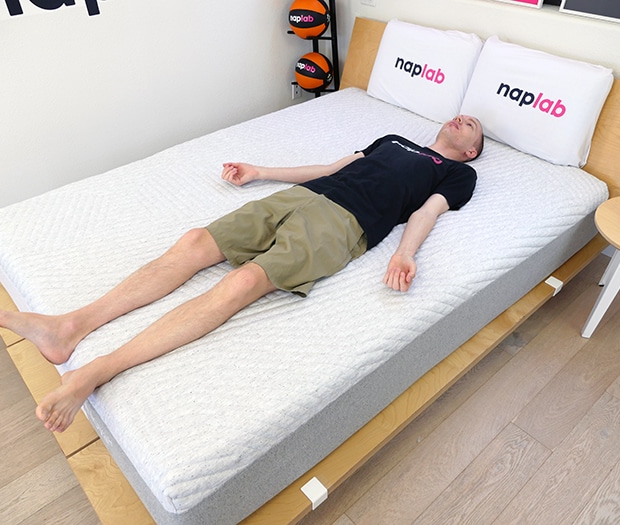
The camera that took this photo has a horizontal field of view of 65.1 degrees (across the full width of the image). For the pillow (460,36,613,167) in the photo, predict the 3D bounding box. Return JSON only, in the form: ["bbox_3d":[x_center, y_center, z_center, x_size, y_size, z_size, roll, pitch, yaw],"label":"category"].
[{"bbox_3d":[0.999,-0.711,2.155,0.140,0.415,0.575,-15,38,-41],"label":"pillow"}]

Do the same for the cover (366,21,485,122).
[{"bbox_3d":[0.585,-0.993,2.513,0.140,0.415,0.575,-15,38,-41],"label":"cover"}]

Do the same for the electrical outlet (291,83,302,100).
[{"bbox_3d":[-0.082,-1.112,3.137,0.075,0.117,0.012,-28,46,-31],"label":"electrical outlet"}]

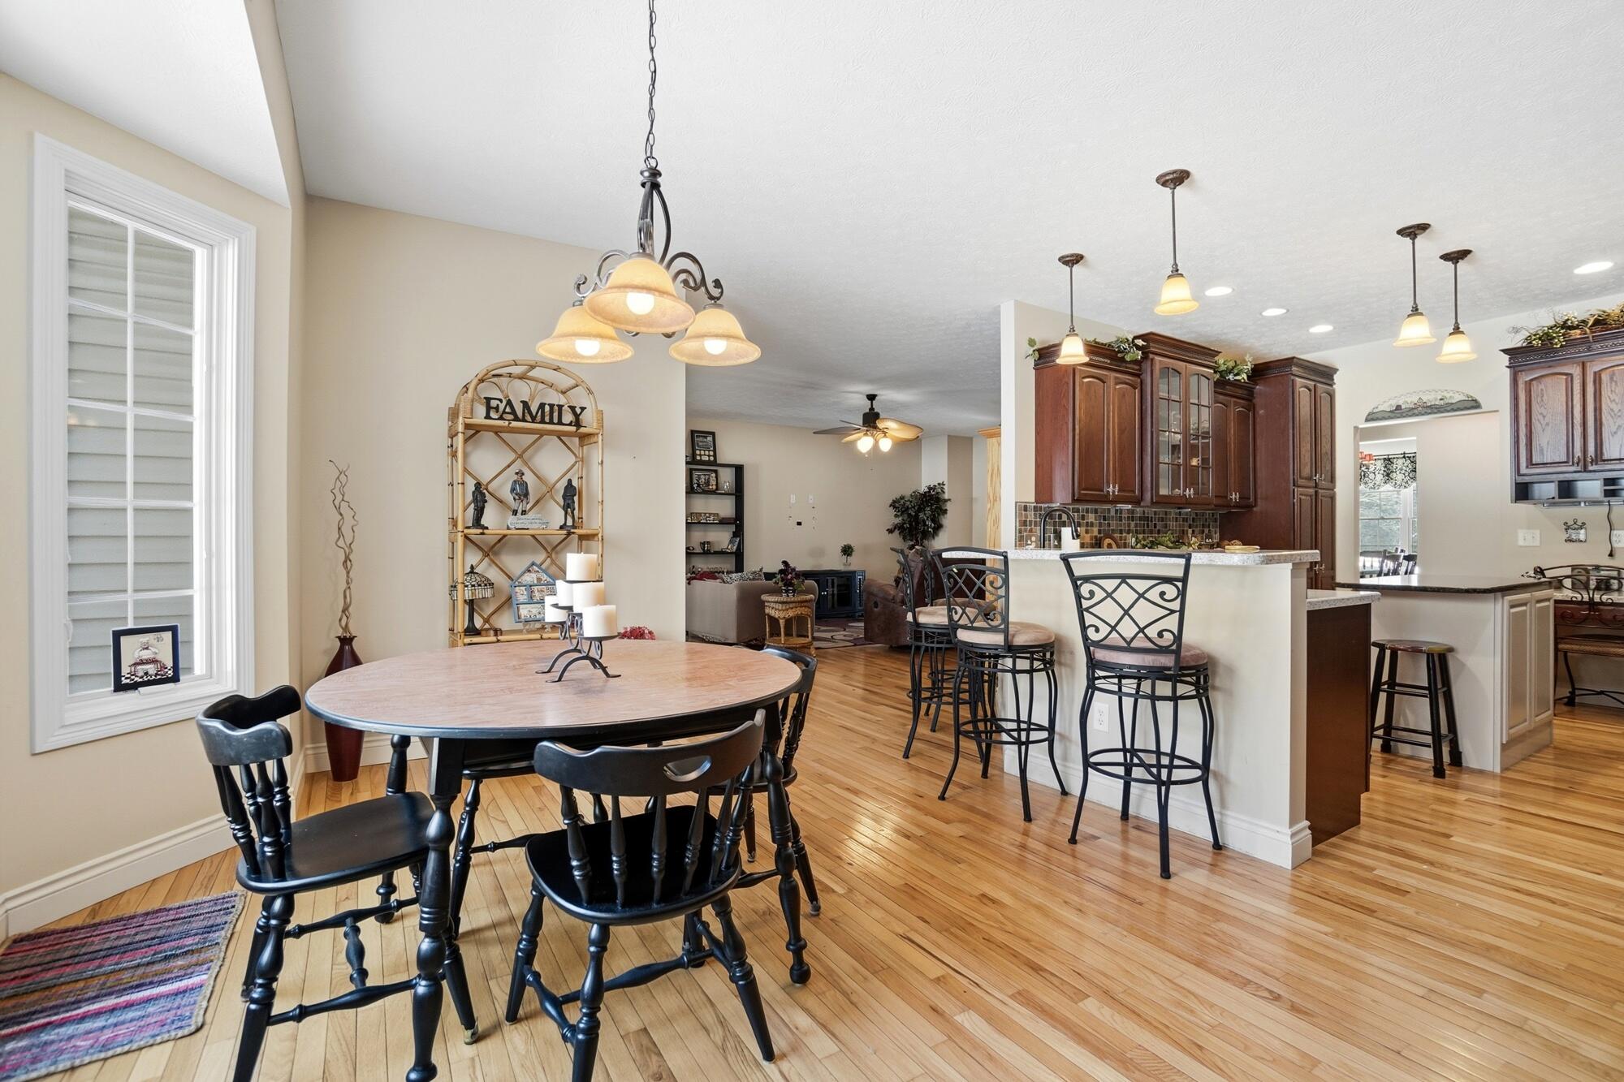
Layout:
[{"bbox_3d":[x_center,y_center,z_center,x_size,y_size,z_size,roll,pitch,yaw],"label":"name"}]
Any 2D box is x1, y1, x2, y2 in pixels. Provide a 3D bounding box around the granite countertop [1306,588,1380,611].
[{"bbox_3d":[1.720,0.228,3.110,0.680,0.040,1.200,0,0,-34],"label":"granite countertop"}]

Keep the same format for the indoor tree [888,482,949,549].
[{"bbox_3d":[1.540,0.130,9.850,0.900,1.950,0.880,0,0,-32],"label":"indoor tree"}]

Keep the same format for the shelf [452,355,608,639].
[{"bbox_3d":[-1.518,0.090,3.590,0.690,2.030,0.350,0,0,-32],"label":"shelf"}]

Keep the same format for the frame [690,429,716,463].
[{"bbox_3d":[-1.376,-1.206,8.630,0.325,0.430,0.040,0,-8,-34],"label":"frame"}]

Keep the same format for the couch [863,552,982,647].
[{"bbox_3d":[1.560,0.618,7.670,1.700,1.000,0.950,0,0,-34],"label":"couch"}]

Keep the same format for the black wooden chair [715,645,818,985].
[{"bbox_3d":[-0.266,0.733,2.083,0.480,0.770,0.450,0,0,-34],"label":"black wooden chair"}]

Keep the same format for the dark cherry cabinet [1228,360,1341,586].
[{"bbox_3d":[4.010,-0.165,5.810,0.780,2.540,0.630,0,0,-32],"label":"dark cherry cabinet"}]

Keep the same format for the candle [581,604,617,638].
[{"bbox_3d":[-0.527,0.196,1.680,0.081,0.077,0.081,0,0,-34],"label":"candle"}]

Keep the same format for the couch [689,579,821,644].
[{"bbox_3d":[-0.770,0.755,8.000,1.000,0.700,1.600,0,0,-32],"label":"couch"}]

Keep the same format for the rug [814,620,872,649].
[{"bbox_3d":[0.290,1.098,8.300,2.700,0.015,2.200,0,0,-32],"label":"rug"}]

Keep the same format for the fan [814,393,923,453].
[{"bbox_3d":[0.660,-1.318,7.590,1.250,0.660,1.250,0,0,-32],"label":"fan"}]

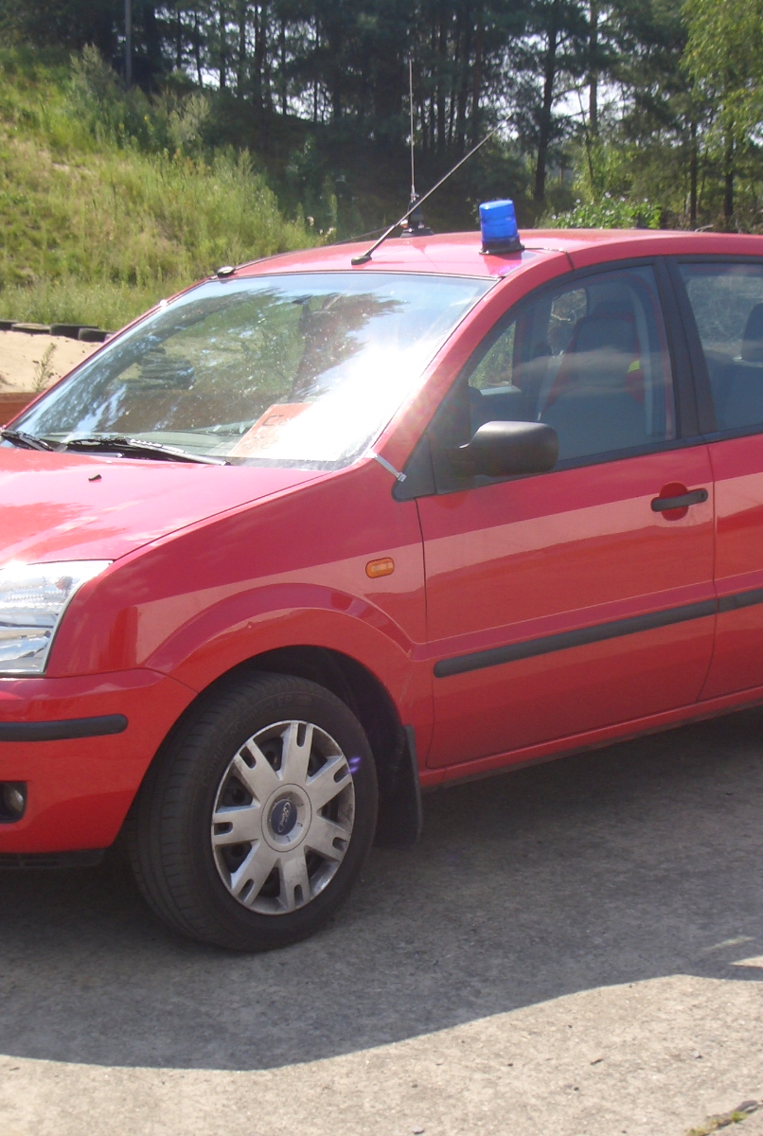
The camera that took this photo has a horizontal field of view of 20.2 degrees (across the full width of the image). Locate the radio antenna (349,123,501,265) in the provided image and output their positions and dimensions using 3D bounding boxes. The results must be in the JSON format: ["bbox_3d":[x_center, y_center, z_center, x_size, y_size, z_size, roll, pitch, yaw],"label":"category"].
[{"bbox_3d":[0.136,-1.035,5.892,0.045,0.045,0.702,7,46,46],"label":"radio antenna"}]

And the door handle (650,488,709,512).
[{"bbox_3d":[0.751,-0.173,5.395,0.218,0.040,0.048,-9,11,-43],"label":"door handle"}]

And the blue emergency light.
[{"bbox_3d":[0.303,-0.872,5.488,0.112,0.132,0.112,-3,12,1],"label":"blue emergency light"}]

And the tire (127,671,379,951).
[{"bbox_3d":[-0.267,0.526,4.681,0.605,0.600,0.200,-9,11,-43],"label":"tire"}]

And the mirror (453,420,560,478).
[{"bbox_3d":[0.292,-0.271,4.909,0.150,0.132,0.200,-9,11,-43],"label":"mirror"}]

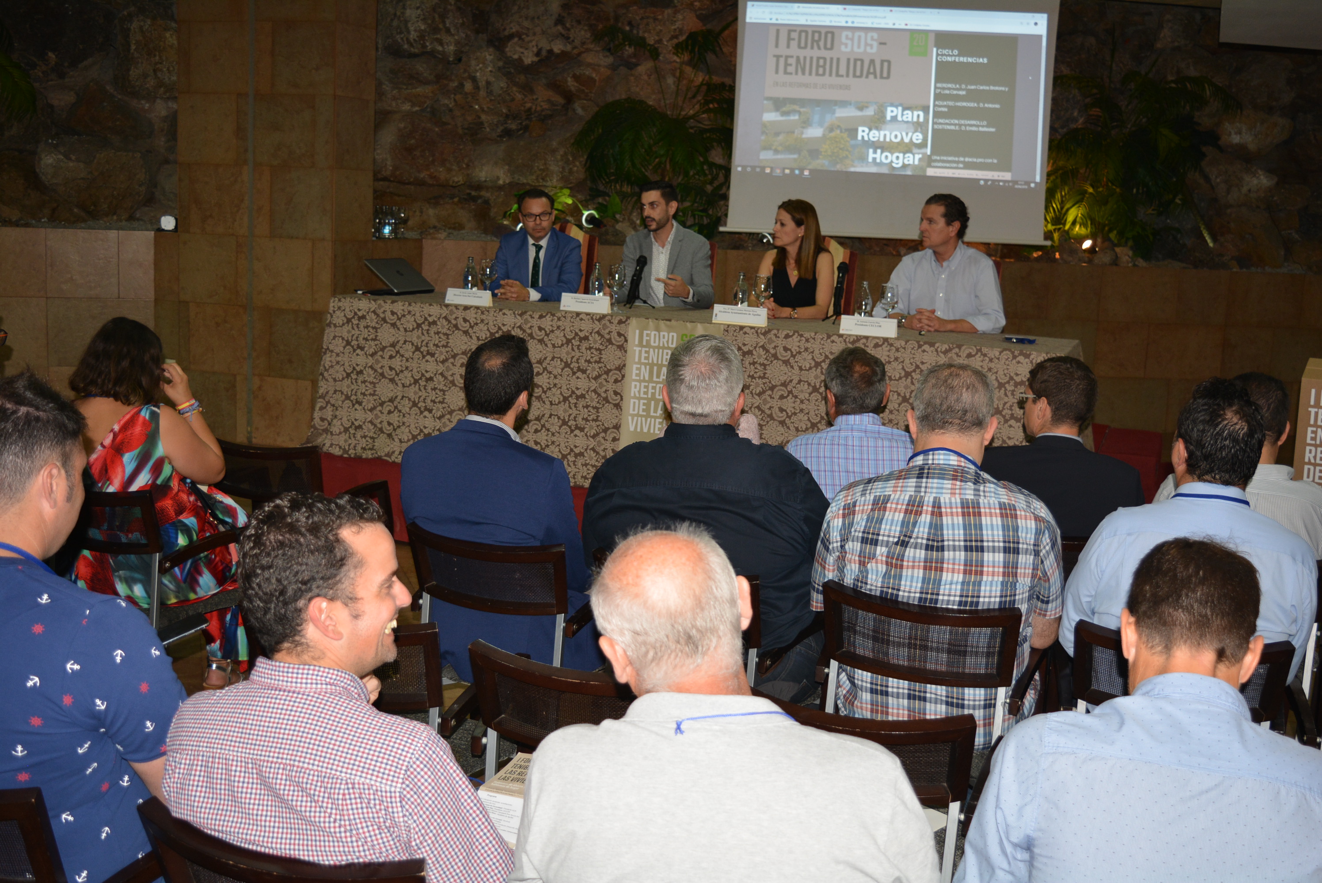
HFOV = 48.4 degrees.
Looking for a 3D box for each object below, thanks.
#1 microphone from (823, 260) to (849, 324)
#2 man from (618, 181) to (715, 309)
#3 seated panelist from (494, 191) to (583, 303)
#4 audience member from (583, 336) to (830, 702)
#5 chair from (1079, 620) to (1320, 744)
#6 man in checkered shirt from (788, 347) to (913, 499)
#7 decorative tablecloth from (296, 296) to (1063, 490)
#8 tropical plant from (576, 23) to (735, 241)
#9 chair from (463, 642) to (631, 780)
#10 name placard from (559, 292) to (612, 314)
[{"bbox_3d":[0.813,-0.676,6.692,0.110,0.292,0.120,6,10,24],"label":"microphone"},{"bbox_3d":[-0.056,-0.571,7.137,0.550,1.366,0.800,6,10,24],"label":"man"},{"bbox_3d":[-0.694,-0.615,7.423,0.520,1.308,0.800,5,10,16],"label":"seated panelist"},{"bbox_3d":[0.190,0.388,3.755,0.600,1.320,0.820,6,10,24],"label":"audience member"},{"bbox_3d":[1.090,0.746,3.226,0.560,0.800,0.560,5,9,15],"label":"chair"},{"bbox_3d":[0.646,0.317,4.417,0.500,1.250,0.800,6,9,23],"label":"man in checkered shirt"},{"bbox_3d":[0.121,-0.181,6.595,3.480,0.750,0.860,7,10,26],"label":"decorative tablecloth"},{"bbox_3d":[0.023,-1.936,9.259,1.200,1.369,1.000,2,9,0],"label":"tropical plant"},{"bbox_3d":[-0.051,0.755,2.825,0.560,0.800,0.560,7,10,26],"label":"chair"},{"bbox_3d":[-0.327,-0.619,6.586,0.250,0.078,0.045,6,9,24],"label":"name placard"}]

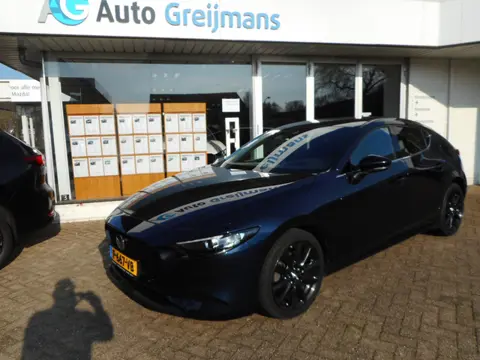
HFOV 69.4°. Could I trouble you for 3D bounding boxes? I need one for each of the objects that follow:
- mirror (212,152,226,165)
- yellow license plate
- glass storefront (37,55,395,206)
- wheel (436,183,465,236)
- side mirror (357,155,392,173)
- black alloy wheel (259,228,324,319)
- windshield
[{"bbox_3d":[-0.217,-0.254,4.189,0.160,0.140,0.230,-8,10,-38],"label":"mirror"},{"bbox_3d":[-0.864,0.587,2.566,0.020,0.110,0.520,-8,10,-38],"label":"yellow license plate"},{"bbox_3d":[0.122,-1.051,6.528,6.750,2.420,0.250,-4,8,-14],"label":"glass storefront"},{"bbox_3d":[2.479,0.359,4.192,0.650,0.650,0.220,-8,10,-38],"label":"wheel"},{"bbox_3d":[1.119,-0.134,2.905,0.160,0.140,0.230,-8,10,-38],"label":"side mirror"},{"bbox_3d":[0.343,0.670,2.528,0.650,0.650,0.220,-8,10,-38],"label":"black alloy wheel"},{"bbox_3d":[0.486,-0.320,3.550,0.950,0.150,1.420,-41,28,-28],"label":"windshield"}]

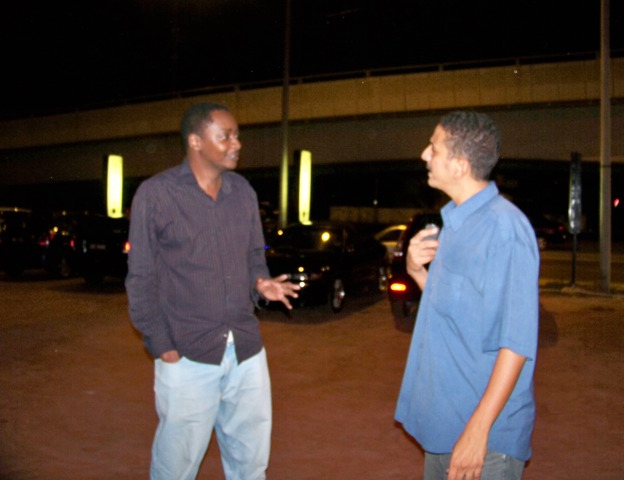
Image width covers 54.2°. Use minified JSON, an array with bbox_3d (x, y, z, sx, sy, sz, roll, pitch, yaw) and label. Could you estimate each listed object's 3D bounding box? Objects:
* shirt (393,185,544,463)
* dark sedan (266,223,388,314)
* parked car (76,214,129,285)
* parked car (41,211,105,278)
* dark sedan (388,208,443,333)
[{"bbox_3d":[0.478,0.244,1.850,0.340,0.800,0.490,0,2,-25],"label":"shirt"},{"bbox_3d":[0.113,0.358,11.074,1.740,1.410,4.250,2,2,21],"label":"dark sedan"},{"bbox_3d":[-3.436,0.158,13.973,1.730,1.460,4.350,2,2,20],"label":"parked car"},{"bbox_3d":[-5.836,0.060,15.273,1.730,1.470,4.200,2,2,18],"label":"parked car"},{"bbox_3d":[2.535,0.390,9.822,1.750,1.530,4.200,2,2,19],"label":"dark sedan"}]

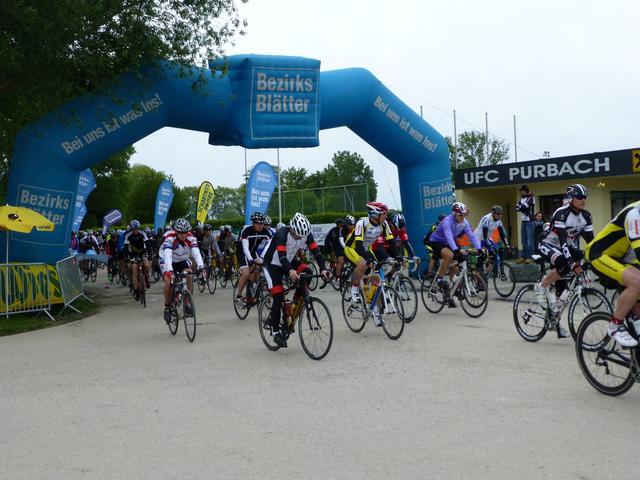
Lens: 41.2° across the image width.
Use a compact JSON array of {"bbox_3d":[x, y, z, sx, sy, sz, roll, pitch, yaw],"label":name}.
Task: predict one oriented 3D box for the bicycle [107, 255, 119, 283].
[{"bbox_3d":[-6.621,0.811,27.206,0.440,1.000,1.650,-2,0,-18],"label":"bicycle"}]

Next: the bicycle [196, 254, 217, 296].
[{"bbox_3d":[-2.740,0.830,20.600,0.450,1.000,1.650,-2,1,-22],"label":"bicycle"}]

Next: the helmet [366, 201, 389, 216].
[{"bbox_3d":[0.734,-0.402,10.850,0.280,0.180,0.210,-2,1,-41],"label":"helmet"}]

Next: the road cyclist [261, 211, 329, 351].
[{"bbox_3d":[-0.269,0.445,9.350,0.540,1.500,0.850,-2,1,-30],"label":"road cyclist"}]

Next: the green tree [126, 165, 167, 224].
[{"bbox_3d":[-13.386,-2.320,66.000,4.600,7.100,4.600,-2,1,0],"label":"green tree"}]

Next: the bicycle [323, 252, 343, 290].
[{"bbox_3d":[0.413,0.688,20.106,0.440,1.000,1.650,-2,0,-25],"label":"bicycle"}]

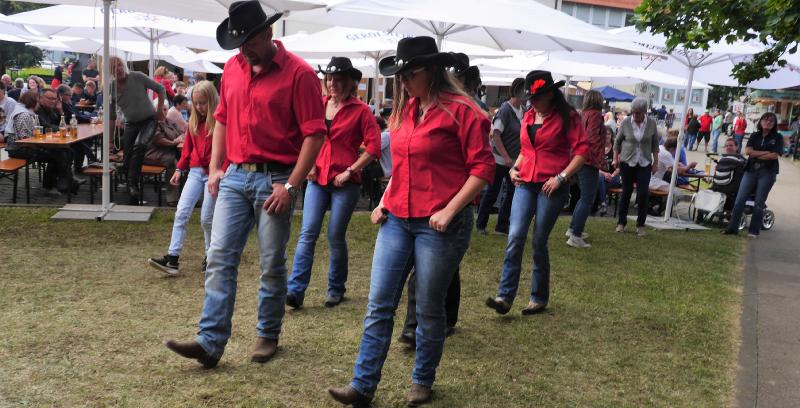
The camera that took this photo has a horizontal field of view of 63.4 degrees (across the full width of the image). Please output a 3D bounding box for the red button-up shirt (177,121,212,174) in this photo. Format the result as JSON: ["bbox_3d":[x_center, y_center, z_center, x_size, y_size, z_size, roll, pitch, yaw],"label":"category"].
[{"bbox_3d":[-1.509,-0.462,4.944,0.370,0.470,0.240,12,12,35],"label":"red button-up shirt"}]

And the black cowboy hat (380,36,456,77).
[{"bbox_3d":[0.070,-0.672,2.908,0.350,0.150,0.290,-19,22,-33],"label":"black cowboy hat"}]

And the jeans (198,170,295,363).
[{"bbox_3d":[-0.826,0.299,3.483,0.426,1.005,0.447,11,12,37],"label":"jeans"}]

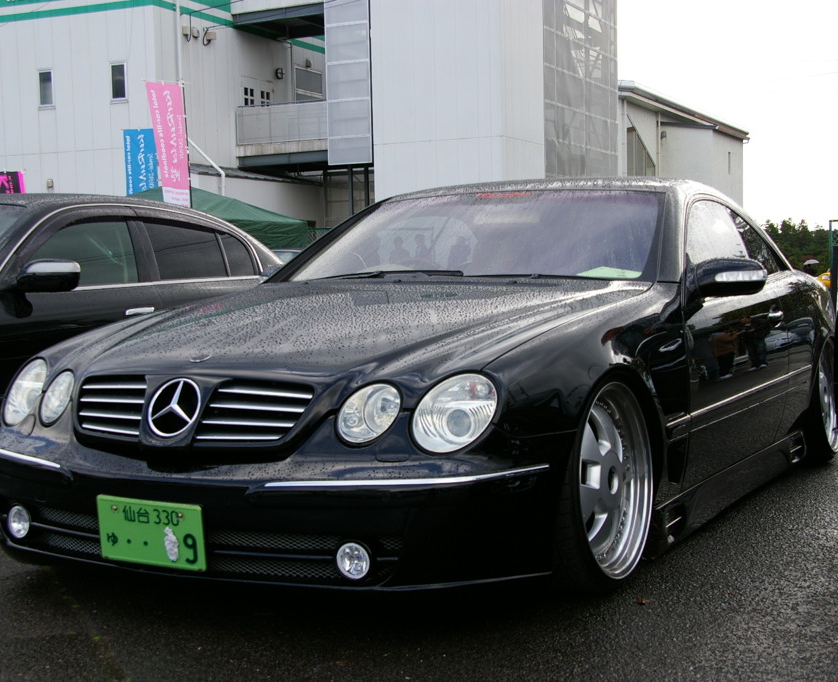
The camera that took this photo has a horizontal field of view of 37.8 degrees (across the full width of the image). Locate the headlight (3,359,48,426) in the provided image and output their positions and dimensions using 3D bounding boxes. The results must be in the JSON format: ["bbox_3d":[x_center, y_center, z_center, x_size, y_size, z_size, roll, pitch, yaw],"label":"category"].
[{"bbox_3d":[-1.164,0.152,3.620,0.195,0.185,0.160,1,4,36],"label":"headlight"}]

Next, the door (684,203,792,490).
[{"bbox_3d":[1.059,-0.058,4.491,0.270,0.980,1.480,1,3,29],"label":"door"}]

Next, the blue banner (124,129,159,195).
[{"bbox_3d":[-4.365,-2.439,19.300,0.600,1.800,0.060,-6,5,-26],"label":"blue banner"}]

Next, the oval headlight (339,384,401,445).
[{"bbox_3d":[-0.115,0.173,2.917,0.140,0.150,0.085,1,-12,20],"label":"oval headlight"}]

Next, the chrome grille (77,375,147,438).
[{"bbox_3d":[-0.803,0.164,3.197,0.300,0.152,0.070,2,-10,38],"label":"chrome grille"}]

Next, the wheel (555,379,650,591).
[{"bbox_3d":[0.456,0.396,3.481,0.250,0.645,0.645,-3,1,31],"label":"wheel"}]

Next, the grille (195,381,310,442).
[{"bbox_3d":[-0.396,0.172,2.973,0.300,0.152,0.070,1,-10,20],"label":"grille"}]

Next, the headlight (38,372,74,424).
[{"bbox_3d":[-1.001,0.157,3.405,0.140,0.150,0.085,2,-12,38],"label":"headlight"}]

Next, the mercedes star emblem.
[{"bbox_3d":[-0.614,0.167,3.059,0.156,0.158,0.030,1,-17,29],"label":"mercedes star emblem"}]

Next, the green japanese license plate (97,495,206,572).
[{"bbox_3d":[-0.665,0.477,3.037,0.330,0.165,0.020,1,9,29],"label":"green japanese license plate"}]

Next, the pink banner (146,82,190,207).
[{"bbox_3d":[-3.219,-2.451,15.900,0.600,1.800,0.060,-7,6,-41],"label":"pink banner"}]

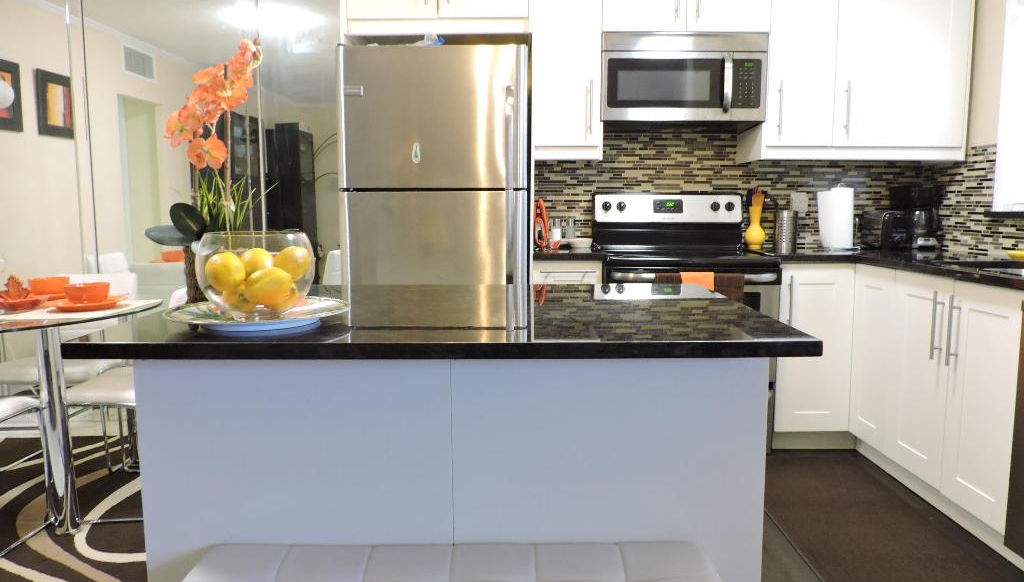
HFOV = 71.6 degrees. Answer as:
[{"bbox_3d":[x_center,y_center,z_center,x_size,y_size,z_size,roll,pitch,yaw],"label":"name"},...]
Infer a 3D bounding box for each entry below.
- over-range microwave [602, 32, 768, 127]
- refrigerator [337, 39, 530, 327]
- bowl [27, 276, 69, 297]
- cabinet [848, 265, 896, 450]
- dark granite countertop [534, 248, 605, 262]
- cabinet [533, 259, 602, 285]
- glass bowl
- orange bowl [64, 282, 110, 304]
[{"bbox_3d":[0.772,-0.977,3.367,0.753,0.392,0.400,0,7,-1],"label":"over-range microwave"},{"bbox_3d":[-0.315,-0.157,3.281,0.759,1.751,0.765,0,7,0],"label":"refrigerator"},{"bbox_3d":[-1.791,-0.018,2.756,0.143,0.064,0.143,0,7,0],"label":"bowl"},{"bbox_3d":[1.773,0.272,2.938,0.584,0.745,0.306,0,7,-1],"label":"cabinet"},{"bbox_3d":[0.242,-0.182,3.385,0.297,0.034,0.622,0,7,0],"label":"dark granite countertop"},{"bbox_3d":[0.236,0.217,3.378,0.297,0.745,0.610,0,7,-1],"label":"cabinet"},{"bbox_3d":[-0.448,-0.028,1.245,0.206,0.148,0.206,0,7,-1],"label":"glass bowl"},{"bbox_3d":[-1.505,0.008,2.522,0.143,0.064,0.143,0,7,0],"label":"orange bowl"}]

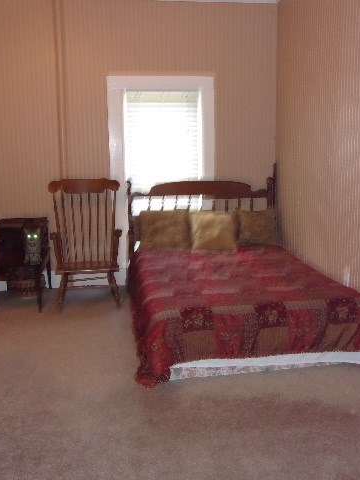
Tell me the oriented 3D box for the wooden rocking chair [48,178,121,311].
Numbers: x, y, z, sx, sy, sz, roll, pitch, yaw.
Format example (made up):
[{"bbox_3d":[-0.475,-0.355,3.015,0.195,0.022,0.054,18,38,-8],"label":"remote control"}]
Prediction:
[{"bbox_3d":[-0.872,0.003,4.699,0.661,1.134,0.737,-2,10,-3],"label":"wooden rocking chair"}]

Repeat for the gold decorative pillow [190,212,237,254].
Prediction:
[{"bbox_3d":[0.336,-0.091,4.883,0.449,0.425,0.151,-2,-8,-6],"label":"gold decorative pillow"}]

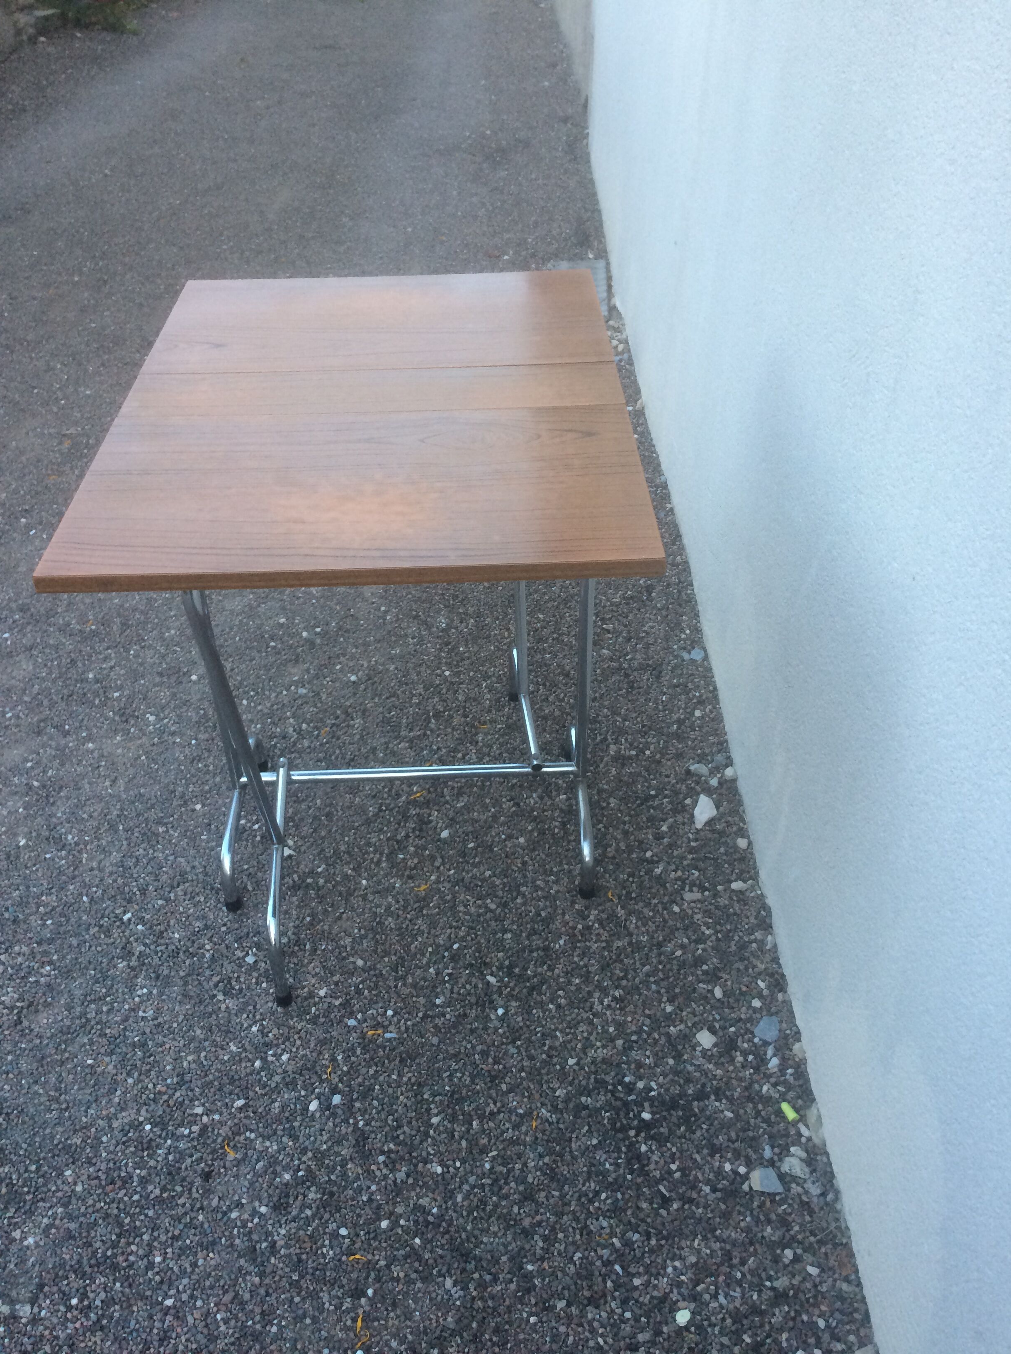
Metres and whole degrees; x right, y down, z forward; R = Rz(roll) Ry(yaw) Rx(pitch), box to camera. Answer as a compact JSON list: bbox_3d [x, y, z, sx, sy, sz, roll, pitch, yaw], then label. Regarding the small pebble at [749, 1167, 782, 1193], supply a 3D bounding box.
[{"bbox_3d":[0.318,0.612,1.378,0.036,0.012,0.028,-2,39,-1],"label":"small pebble"}]

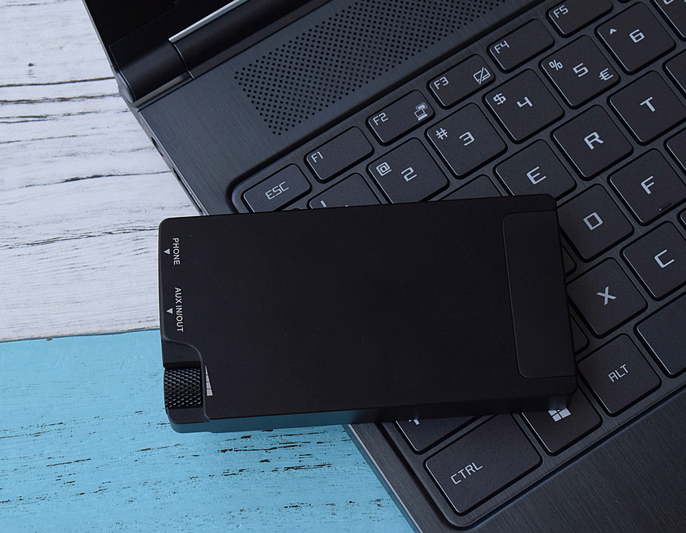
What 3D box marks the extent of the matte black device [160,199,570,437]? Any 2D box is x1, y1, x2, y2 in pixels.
[{"bbox_3d":[0.005,0.012,0.472,0.104,0.013,0.055,-4,69,-1],"label":"matte black device"}]

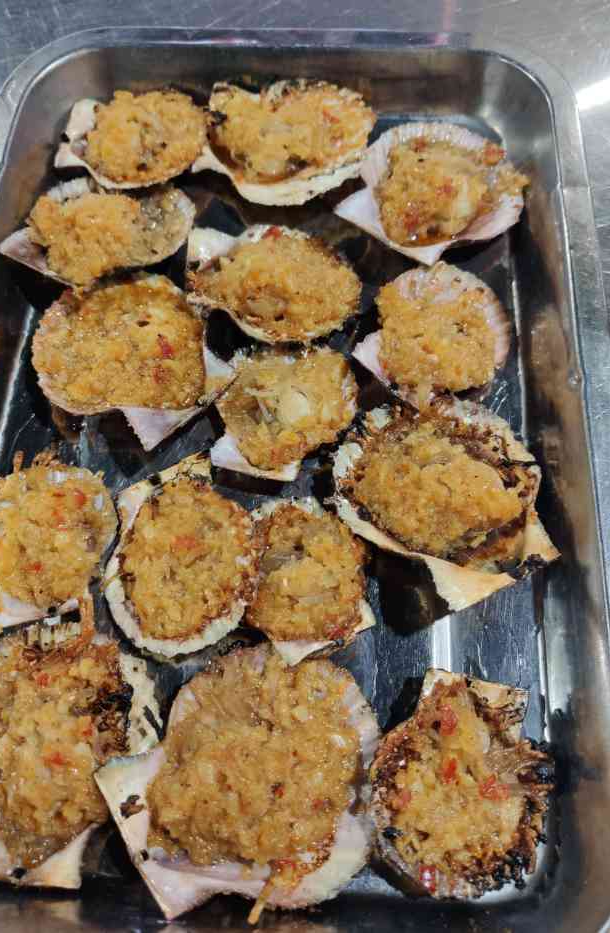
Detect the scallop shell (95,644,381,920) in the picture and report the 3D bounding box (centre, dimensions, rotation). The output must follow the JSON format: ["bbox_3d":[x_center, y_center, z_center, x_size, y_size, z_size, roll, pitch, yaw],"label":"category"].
[{"bbox_3d":[-0.017,0.117,0.261,0.095,0.029,0.084,-32,69,-12],"label":"scallop shell"}]

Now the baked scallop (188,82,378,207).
[{"bbox_3d":[-0.010,-0.170,0.373,0.088,0.030,0.072,6,69,4],"label":"baked scallop"}]

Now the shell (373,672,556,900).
[{"bbox_3d":[0.059,0.121,0.272,0.068,0.029,0.078,10,68,6],"label":"shell"}]

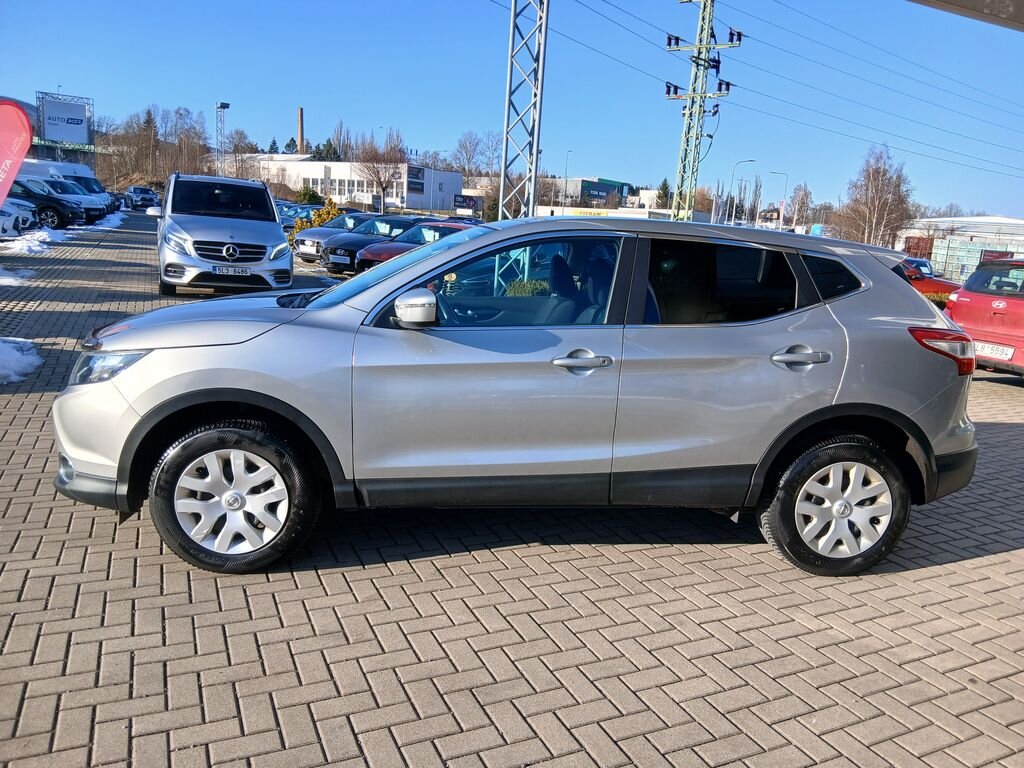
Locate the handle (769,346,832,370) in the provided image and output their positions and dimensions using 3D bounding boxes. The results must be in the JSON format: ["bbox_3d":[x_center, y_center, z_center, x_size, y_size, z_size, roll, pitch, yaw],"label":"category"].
[{"bbox_3d":[1.224,-0.108,3.264,0.260,0.085,0.060,2,13,-7],"label":"handle"}]

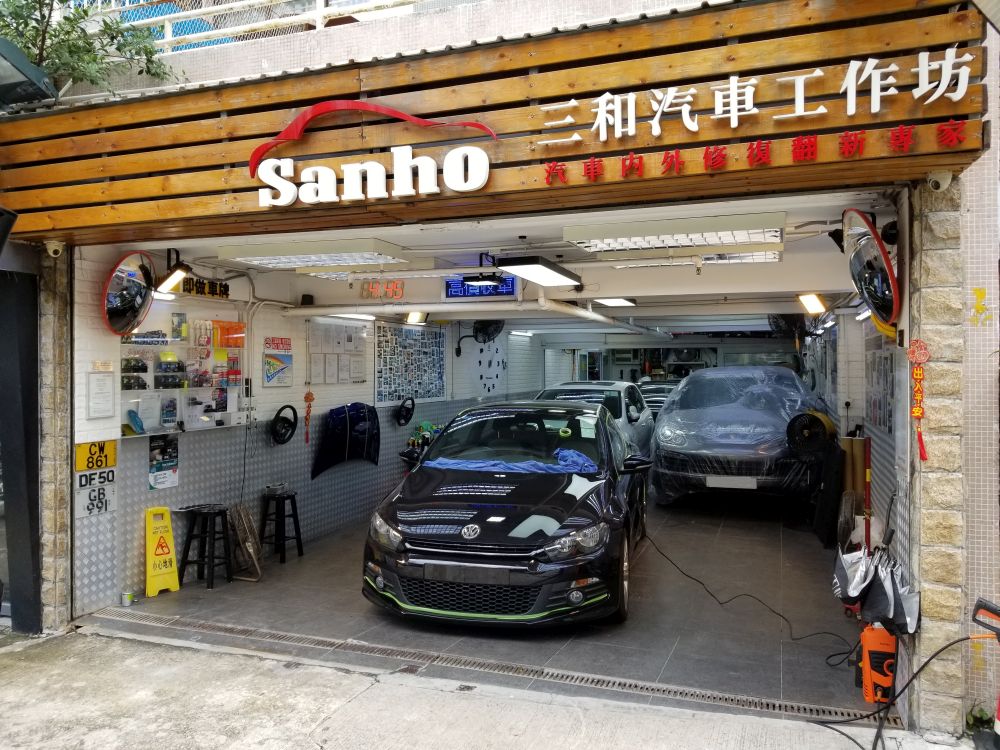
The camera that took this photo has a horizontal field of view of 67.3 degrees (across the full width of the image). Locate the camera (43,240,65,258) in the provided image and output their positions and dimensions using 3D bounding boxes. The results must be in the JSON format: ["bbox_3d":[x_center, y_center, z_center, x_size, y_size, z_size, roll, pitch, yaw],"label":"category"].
[{"bbox_3d":[-2.817,-0.792,4.750,0.120,0.105,0.120,-1,1,-37],"label":"camera"}]

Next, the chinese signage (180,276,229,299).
[{"bbox_3d":[-2.388,-0.708,6.100,0.030,0.150,0.580,0,1,20],"label":"chinese signage"}]

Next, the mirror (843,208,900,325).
[{"bbox_3d":[1.780,-0.522,3.661,0.130,0.610,0.610,-21,-6,14],"label":"mirror"}]

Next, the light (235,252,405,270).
[{"bbox_3d":[-1.295,-0.846,5.325,1.216,0.089,0.562,0,1,19],"label":"light"}]

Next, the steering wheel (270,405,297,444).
[{"bbox_3d":[-1.994,0.458,6.950,0.110,0.370,0.370,12,5,19],"label":"steering wheel"}]

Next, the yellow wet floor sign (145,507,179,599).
[{"bbox_3d":[-2.543,1.315,5.637,0.060,0.640,0.265,-5,-3,38],"label":"yellow wet floor sign"}]

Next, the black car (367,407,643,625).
[{"bbox_3d":[0.254,0.938,6.389,1.900,1.400,4.250,0,0,13],"label":"black car"}]

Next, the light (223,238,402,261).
[{"bbox_3d":[-1.382,-0.879,5.513,1.240,0.095,0.440,0,0,21],"label":"light"}]

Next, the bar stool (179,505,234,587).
[{"bbox_3d":[-2.302,1.335,5.883,0.320,0.600,0.320,0,0,21],"label":"bar stool"}]

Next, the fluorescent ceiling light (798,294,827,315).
[{"bbox_3d":[2.884,-0.661,6.907,0.080,0.220,0.230,-44,18,-20],"label":"fluorescent ceiling light"}]

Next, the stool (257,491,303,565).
[{"bbox_3d":[-1.960,1.338,6.690,0.310,0.590,0.310,0,1,20],"label":"stool"}]

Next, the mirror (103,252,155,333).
[{"bbox_3d":[-2.501,-0.554,5.128,0.110,0.600,0.600,17,2,5],"label":"mirror"}]

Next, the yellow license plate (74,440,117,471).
[{"bbox_3d":[-2.758,0.555,5.134,0.012,0.180,0.325,0,0,21],"label":"yellow license plate"}]

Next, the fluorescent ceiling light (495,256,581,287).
[{"bbox_3d":[0.321,-0.739,5.450,0.297,0.056,1.205,0,1,19],"label":"fluorescent ceiling light"}]

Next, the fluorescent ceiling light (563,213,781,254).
[{"bbox_3d":[1.062,-0.843,4.539,1.233,0.084,0.563,0,1,20],"label":"fluorescent ceiling light"}]

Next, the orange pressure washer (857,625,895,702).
[{"bbox_3d":[1.908,1.427,3.814,0.180,0.390,0.200,0,1,17],"label":"orange pressure washer"}]

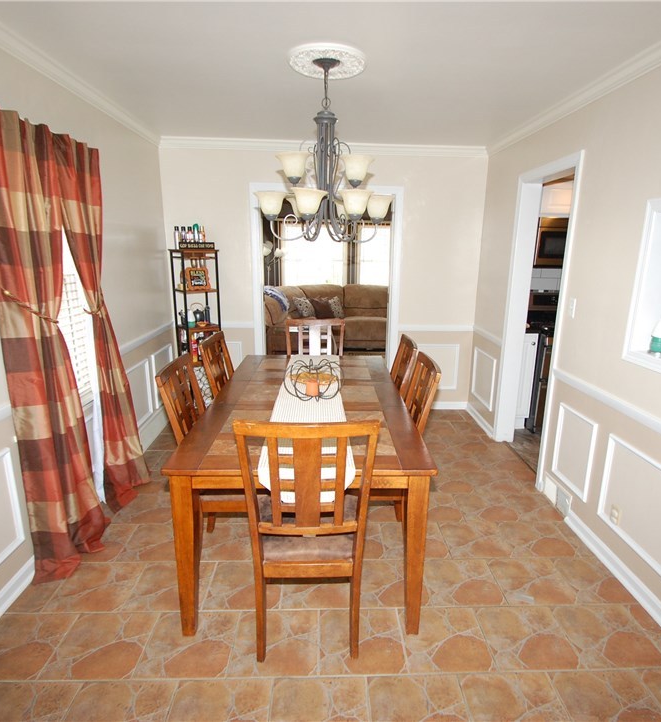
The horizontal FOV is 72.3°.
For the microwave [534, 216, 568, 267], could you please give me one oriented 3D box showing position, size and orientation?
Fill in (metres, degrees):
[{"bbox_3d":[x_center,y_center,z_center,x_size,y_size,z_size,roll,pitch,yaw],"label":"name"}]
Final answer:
[{"bbox_3d":[2.116,-1.035,3.991,0.760,0.410,0.400,0,14,-1],"label":"microwave"}]

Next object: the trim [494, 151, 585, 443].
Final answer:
[{"bbox_3d":[1.451,-0.237,3.131,0.160,2.080,0.840,0,14,-1],"label":"trim"}]

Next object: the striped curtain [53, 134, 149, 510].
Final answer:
[{"bbox_3d":[-1.325,-0.179,2.715,0.220,2.120,0.570,0,14,-1],"label":"striped curtain"}]

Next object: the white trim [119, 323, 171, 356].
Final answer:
[{"bbox_3d":[-1.452,-0.201,3.665,0.030,0.065,1.220,0,14,-1],"label":"white trim"}]

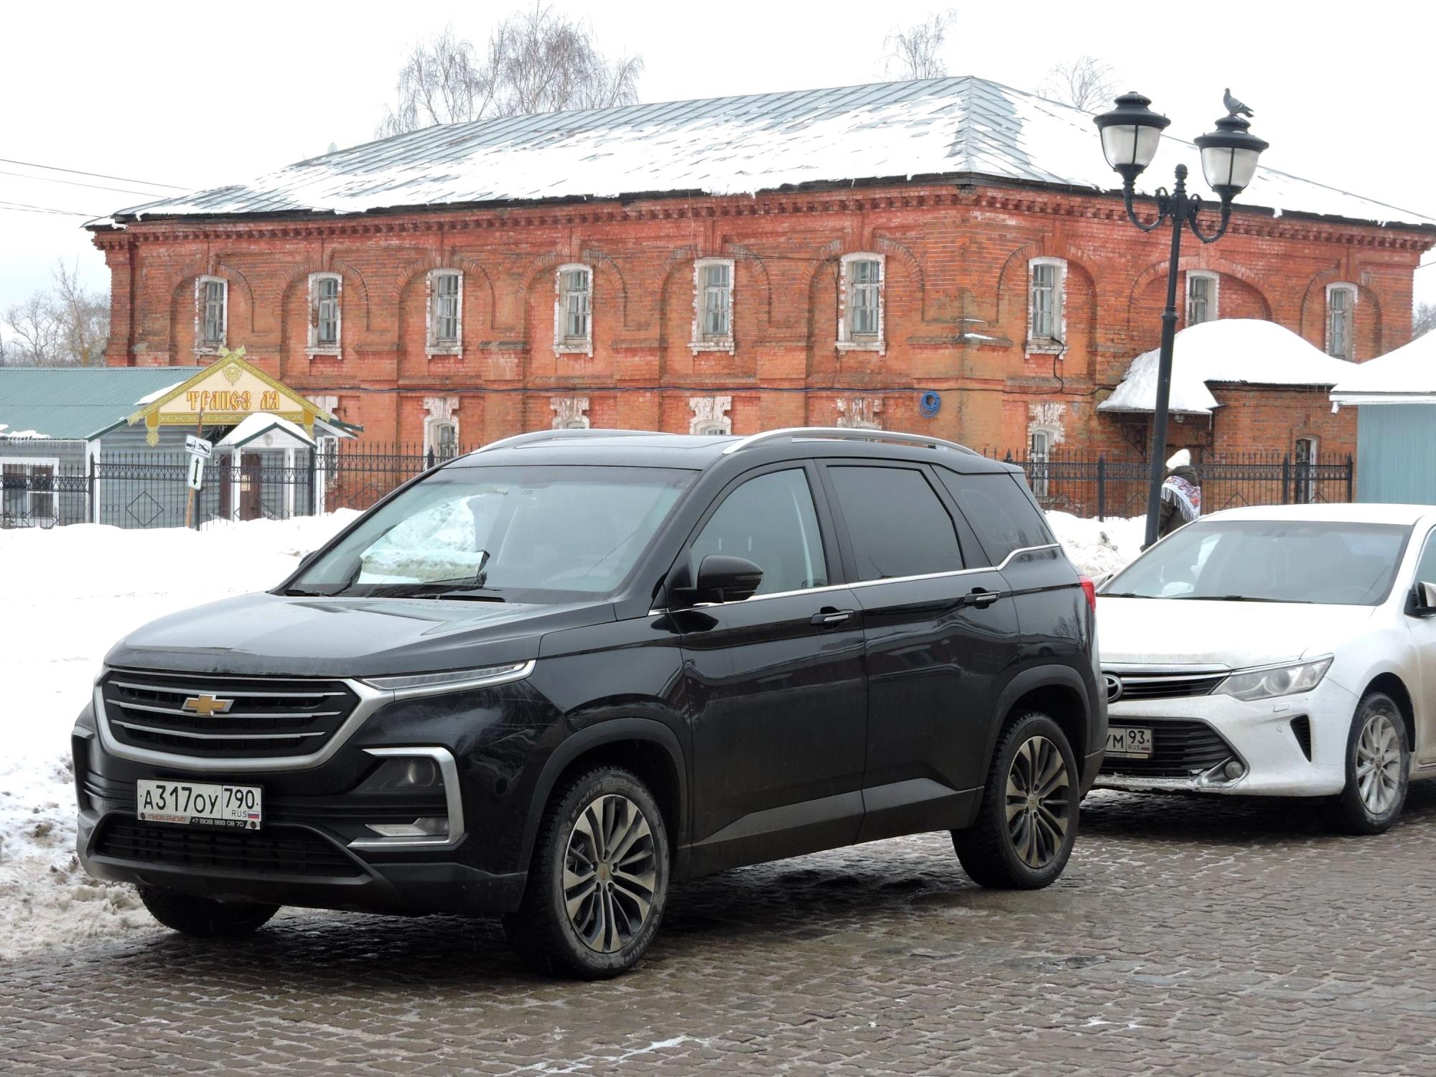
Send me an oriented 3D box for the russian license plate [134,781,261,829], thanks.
[{"bbox_3d":[-1.587,0.814,10.142,0.525,0.118,0.015,0,-2,35],"label":"russian license plate"}]

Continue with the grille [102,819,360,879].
[{"bbox_3d":[-1.535,0.944,10.216,1.150,0.165,0.130,0,1,35],"label":"grille"}]

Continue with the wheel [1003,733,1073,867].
[{"bbox_3d":[1.154,1.007,12.678,0.180,0.493,0.493,0,1,35],"label":"wheel"}]

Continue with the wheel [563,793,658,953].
[{"bbox_3d":[-0.405,1.050,10.437,0.180,0.493,0.493,0,1,35],"label":"wheel"}]

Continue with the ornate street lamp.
[{"bbox_3d":[3.500,-1.226,26.000,0.600,4.370,1.948,5,0,43],"label":"ornate street lamp"}]

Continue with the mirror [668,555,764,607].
[{"bbox_3d":[-0.007,0.134,10.736,0.210,0.165,0.235,0,1,35],"label":"mirror"}]

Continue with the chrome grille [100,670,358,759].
[{"bbox_3d":[-1.544,0.549,10.203,1.090,0.270,0.160,0,1,35],"label":"chrome grille"}]

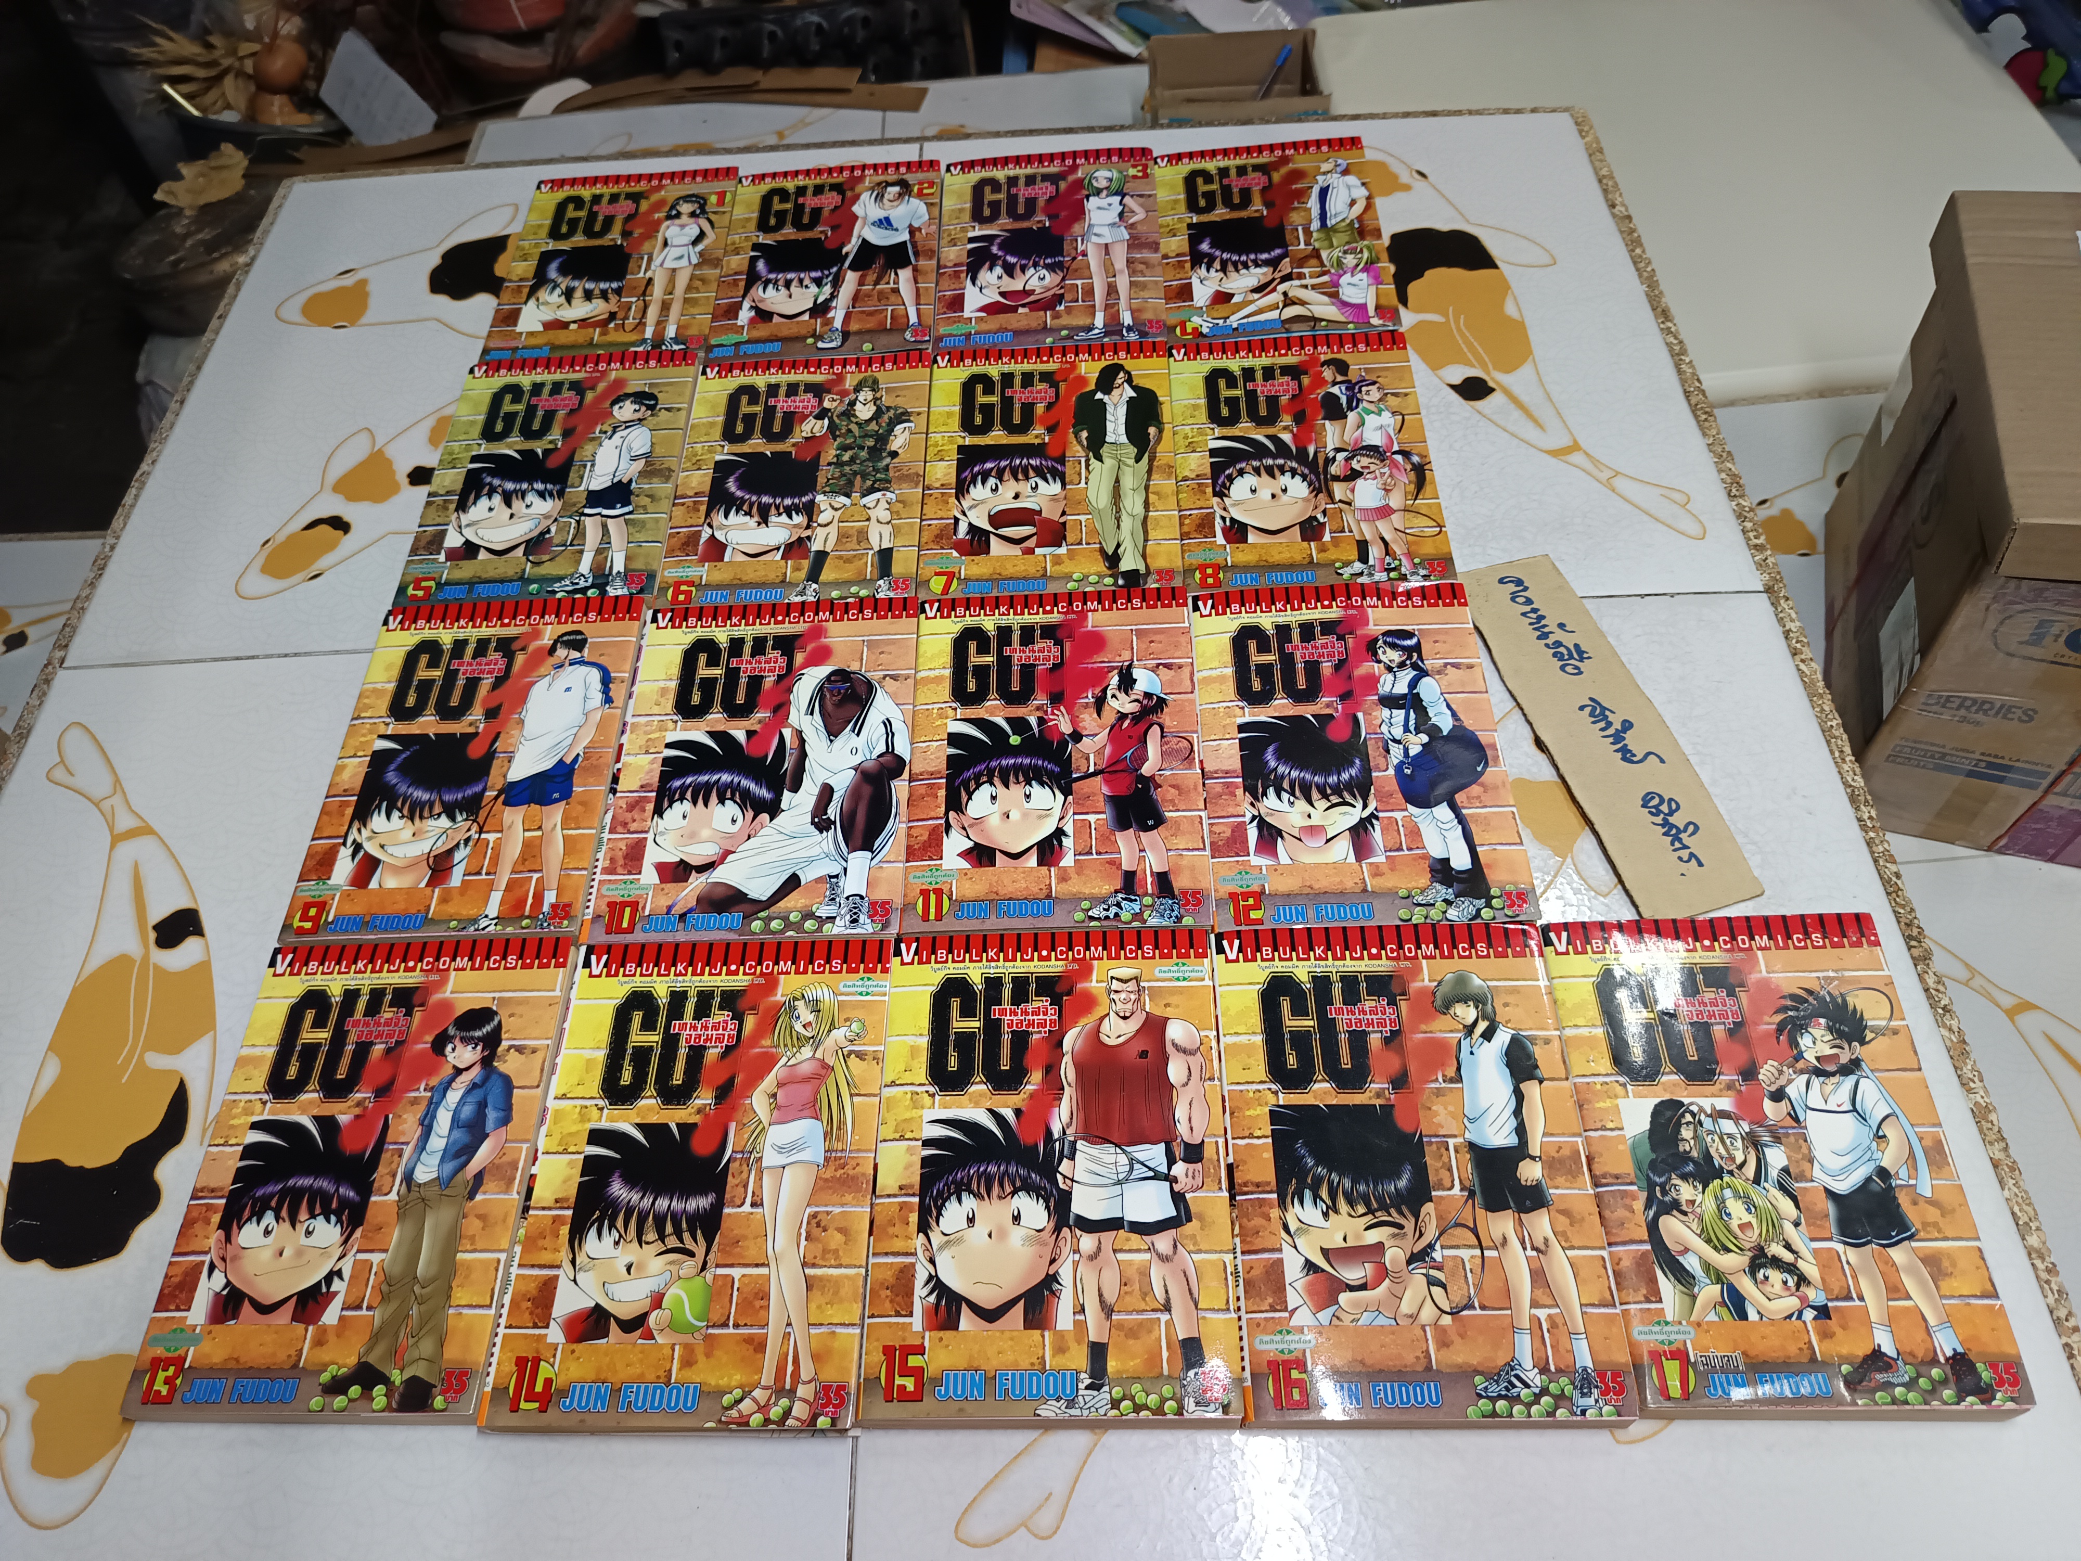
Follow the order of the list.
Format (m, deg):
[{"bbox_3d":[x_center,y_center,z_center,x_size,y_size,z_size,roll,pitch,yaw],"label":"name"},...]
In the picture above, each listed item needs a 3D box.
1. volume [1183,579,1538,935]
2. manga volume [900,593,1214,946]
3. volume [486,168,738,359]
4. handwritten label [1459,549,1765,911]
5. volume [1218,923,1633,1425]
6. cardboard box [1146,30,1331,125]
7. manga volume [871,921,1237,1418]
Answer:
[{"bbox_3d":[0.133,-0.012,0.624,0.124,0.016,0.178,-2,55,3],"label":"volume"},{"bbox_3d":[0.007,-0.010,0.631,0.124,0.016,0.178,-2,55,3],"label":"manga volume"},{"bbox_3d":[-0.244,-0.296,0.846,0.124,0.016,0.178,-3,55,2],"label":"volume"},{"bbox_3d":[0.243,-0.024,0.632,0.055,0.004,0.198,-14,56,-5],"label":"handwritten label"},{"bbox_3d":[0.132,0.137,0.522,0.124,0.016,0.178,-2,55,3],"label":"volume"},{"bbox_3d":[0.186,-0.647,1.367,0.157,0.059,0.116,-2,55,3],"label":"cardboard box"},{"bbox_3d":[0.005,0.139,0.529,0.124,0.016,0.178,-1,55,3],"label":"manga volume"}]

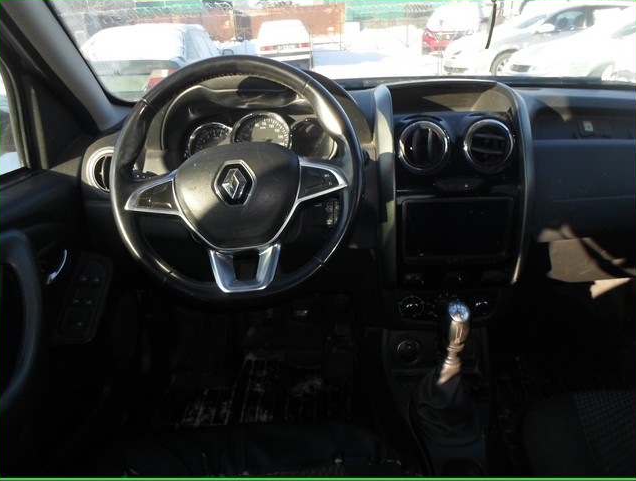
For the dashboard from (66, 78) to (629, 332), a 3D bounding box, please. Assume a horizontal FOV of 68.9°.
[{"bbox_3d":[0.240,-0.120,0.951,1.370,0.430,0.440,0,25,0],"label":"dashboard"}]

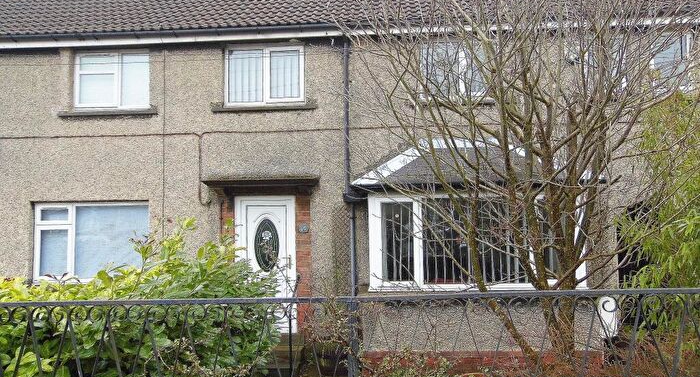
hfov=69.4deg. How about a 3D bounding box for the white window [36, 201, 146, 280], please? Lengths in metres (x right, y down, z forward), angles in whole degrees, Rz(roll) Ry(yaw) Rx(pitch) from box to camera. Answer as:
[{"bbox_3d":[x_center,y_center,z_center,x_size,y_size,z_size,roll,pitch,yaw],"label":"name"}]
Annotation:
[{"bbox_3d":[-4.108,0.874,8.078,1.881,1.281,0.090,-1,-4,3],"label":"white window"}]

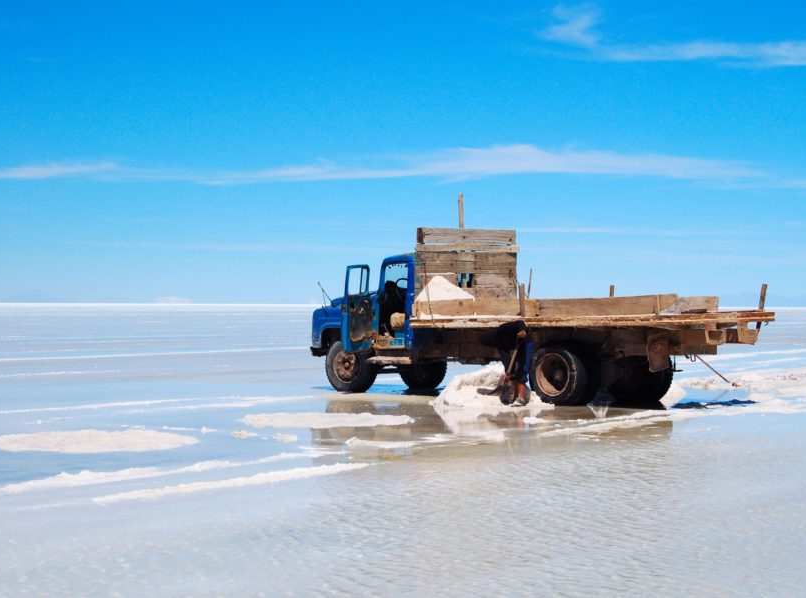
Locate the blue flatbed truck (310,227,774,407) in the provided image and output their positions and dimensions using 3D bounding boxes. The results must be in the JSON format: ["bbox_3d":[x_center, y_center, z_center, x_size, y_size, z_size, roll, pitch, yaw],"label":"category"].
[{"bbox_3d":[1.781,0.219,23.544,7.100,2.600,2.500,0,0,44],"label":"blue flatbed truck"}]

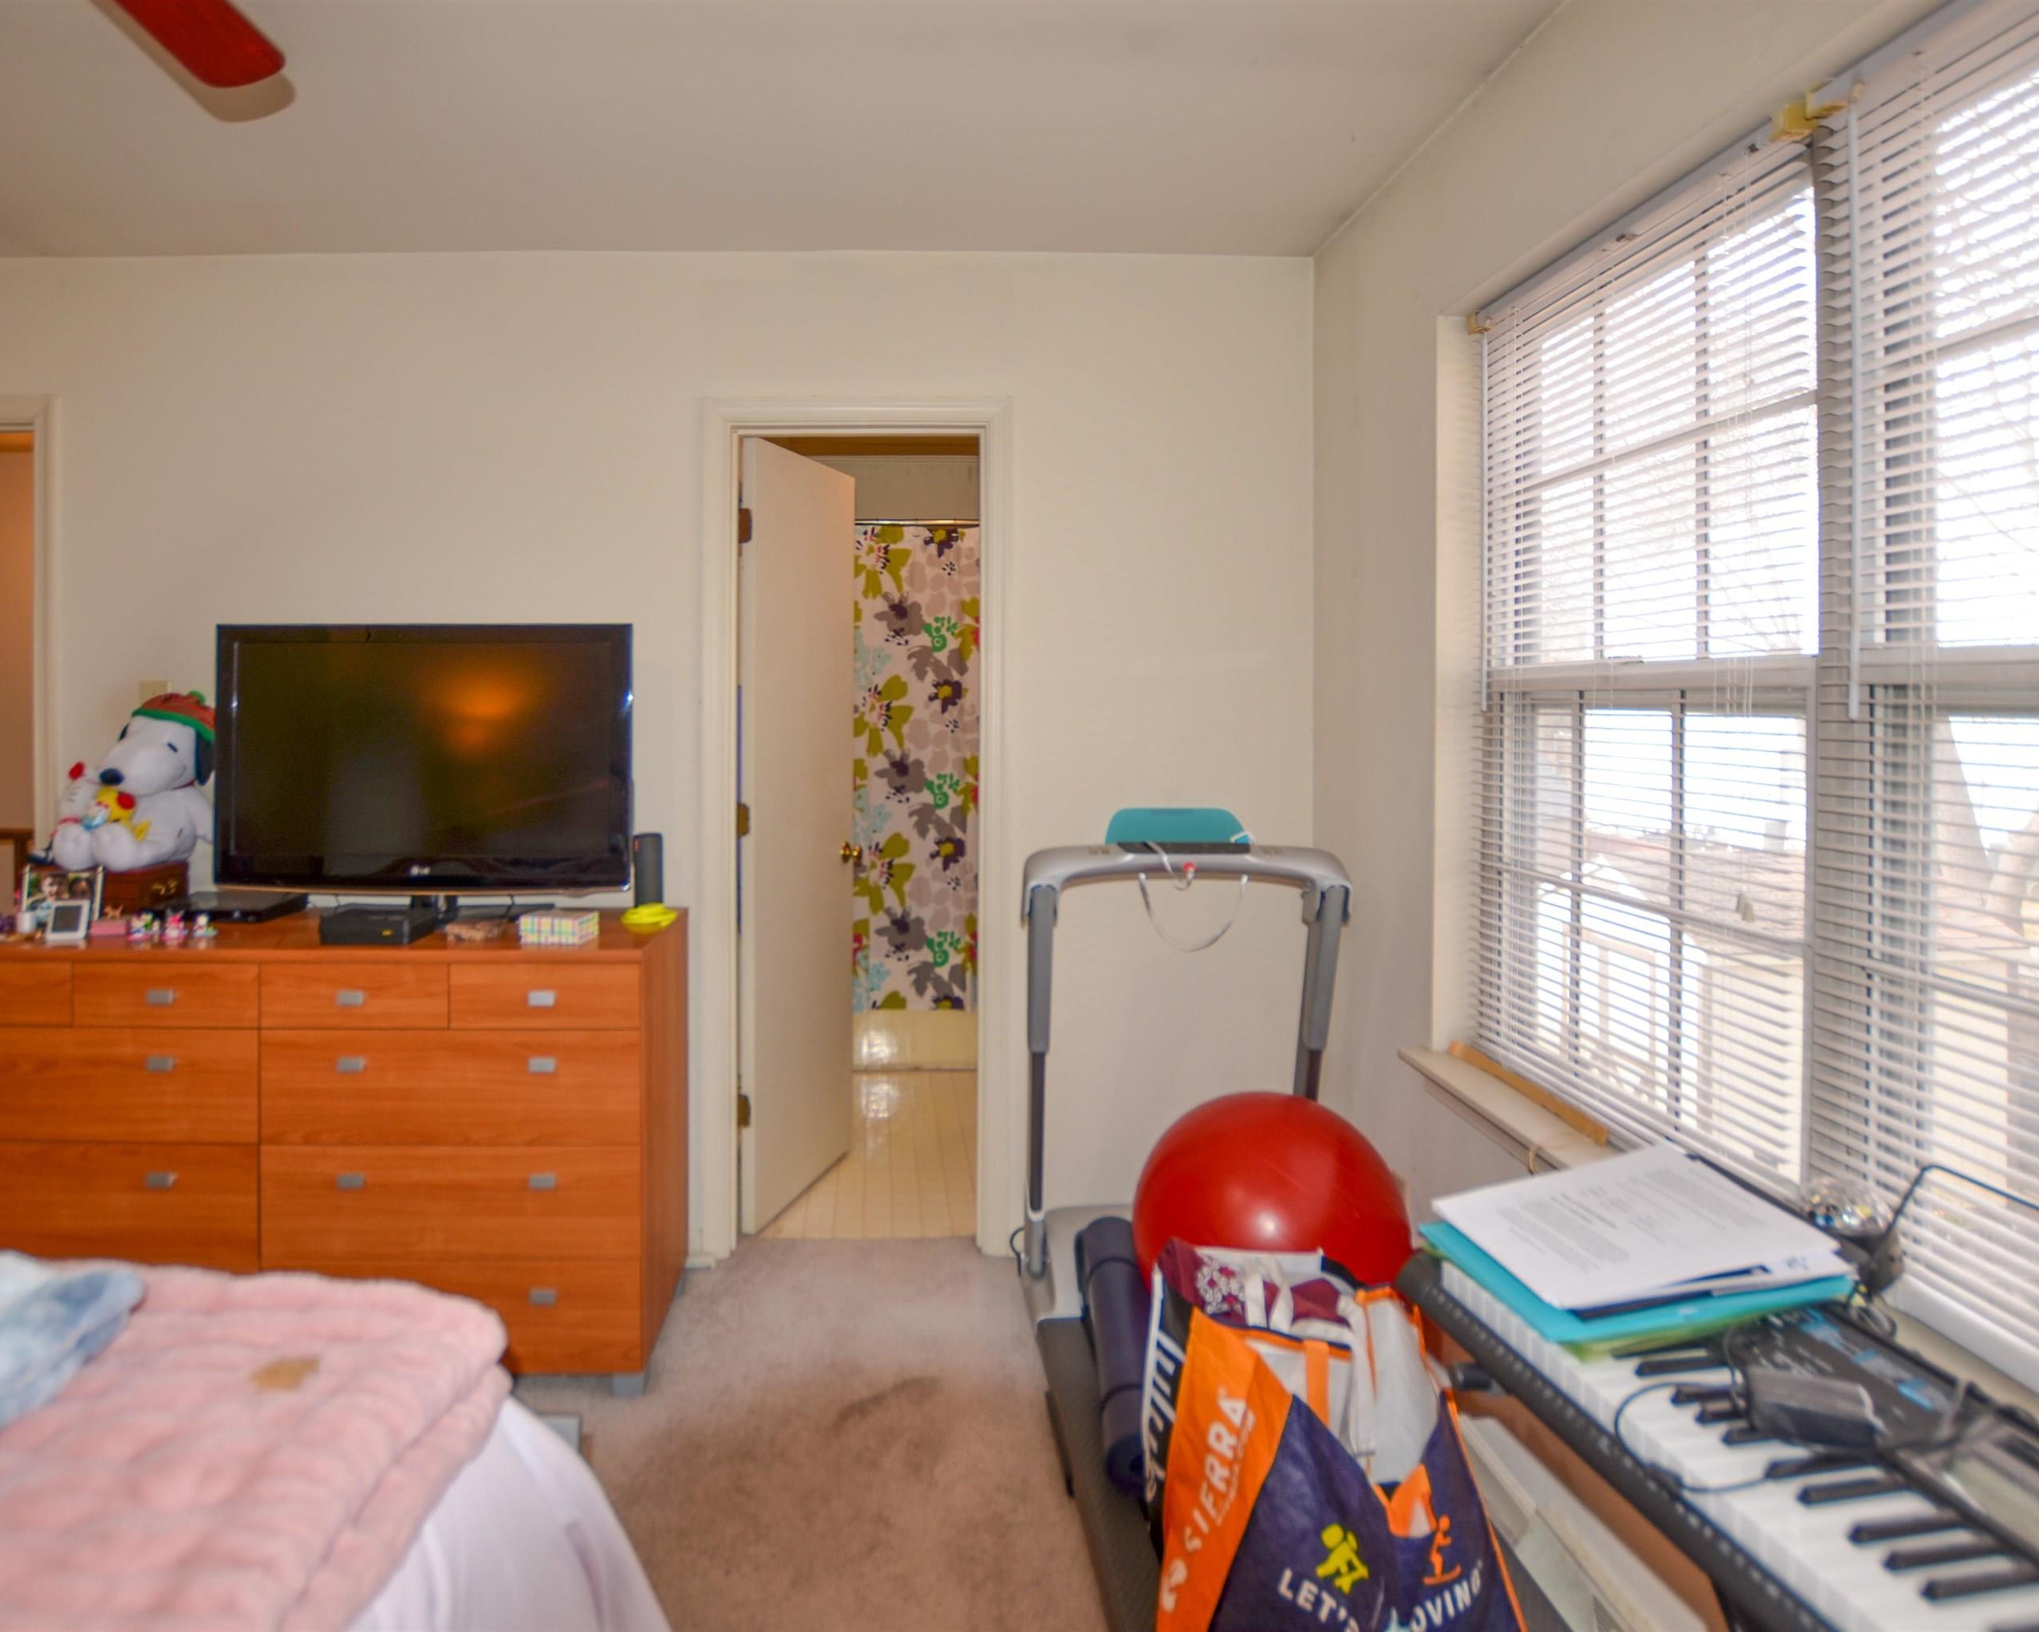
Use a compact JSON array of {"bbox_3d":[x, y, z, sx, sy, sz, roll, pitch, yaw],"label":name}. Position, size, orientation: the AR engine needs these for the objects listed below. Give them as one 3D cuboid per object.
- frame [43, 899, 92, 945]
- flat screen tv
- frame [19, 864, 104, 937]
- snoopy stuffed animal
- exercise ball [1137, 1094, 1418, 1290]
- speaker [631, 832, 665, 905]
[{"bbox_3d":[-2.013,0.223,2.170,0.082,0.085,0.030,0,-8,-2],"label":"frame"},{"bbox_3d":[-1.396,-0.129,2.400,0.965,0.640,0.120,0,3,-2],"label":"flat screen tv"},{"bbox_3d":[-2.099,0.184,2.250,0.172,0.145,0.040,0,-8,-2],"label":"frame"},{"bbox_3d":[-2.037,-0.082,2.370,0.280,0.410,0.290,0,3,3],"label":"snoopy stuffed animal"},{"bbox_3d":[0.502,0.839,2.072,0.540,0.540,0.540,0,3,0],"label":"exercise ball"},{"bbox_3d":[-0.871,0.134,2.410,0.070,0.178,0.070,1,4,21],"label":"speaker"}]

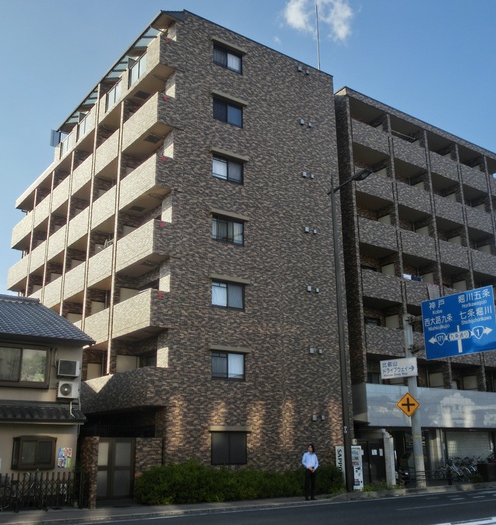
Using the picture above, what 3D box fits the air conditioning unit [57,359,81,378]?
[{"bbox_3d":[-6.097,3.597,20.568,0.699,0.519,0.280,11,-20,-35],"label":"air conditioning unit"}]

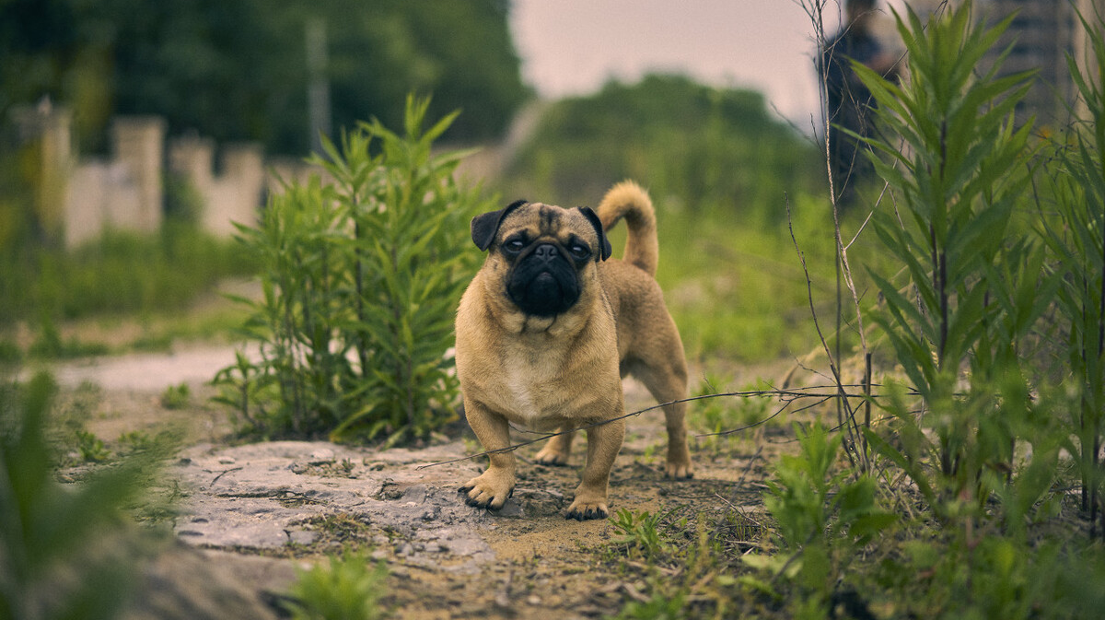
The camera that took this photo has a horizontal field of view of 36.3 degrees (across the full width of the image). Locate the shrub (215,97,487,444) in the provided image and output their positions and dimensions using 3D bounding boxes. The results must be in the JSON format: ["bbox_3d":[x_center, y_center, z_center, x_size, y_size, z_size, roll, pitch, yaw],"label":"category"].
[{"bbox_3d":[-0.312,-0.075,2.680,0.420,0.520,0.380,0,4,0],"label":"shrub"}]

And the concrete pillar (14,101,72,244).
[{"bbox_3d":[-4.902,-1.308,16.200,0.430,1.320,0.430,1,4,20],"label":"concrete pillar"}]

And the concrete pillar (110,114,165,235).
[{"bbox_3d":[-4.425,-1.424,18.000,0.420,1.300,0.420,1,4,20],"label":"concrete pillar"}]

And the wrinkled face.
[{"bbox_3d":[-0.013,-0.059,1.970,0.163,0.138,0.130,3,4,0],"label":"wrinkled face"}]

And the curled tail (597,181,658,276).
[{"bbox_3d":[0.100,-0.109,2.240,0.070,0.127,0.075,1,4,18],"label":"curled tail"}]

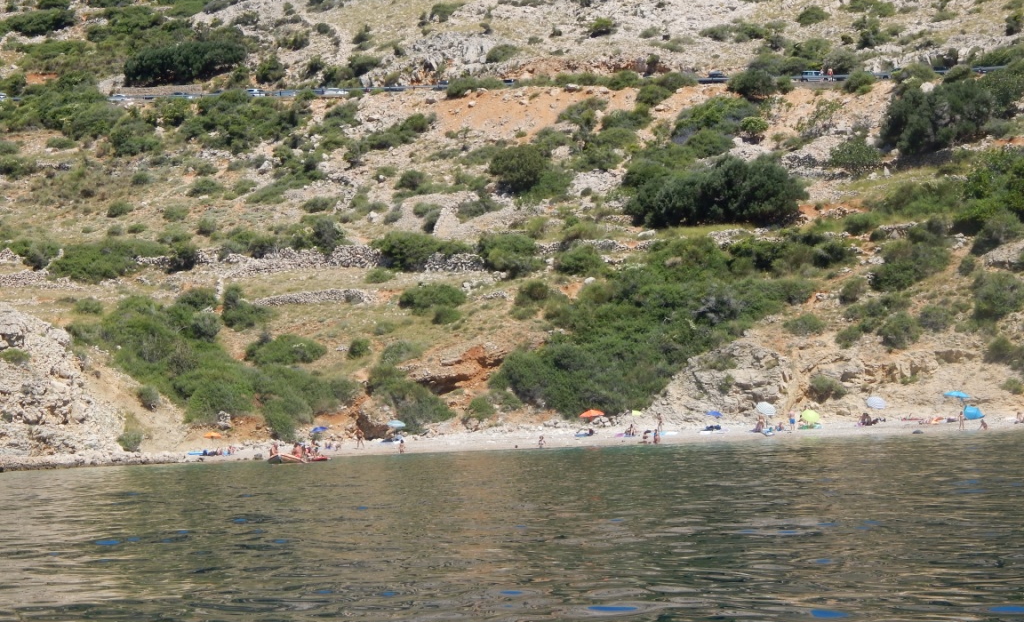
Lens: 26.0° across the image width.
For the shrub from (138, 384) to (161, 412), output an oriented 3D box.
[{"bbox_3d":[-33.710,8.120,206.000,2.140,2.230,2.030,-2,-3,0],"label":"shrub"}]

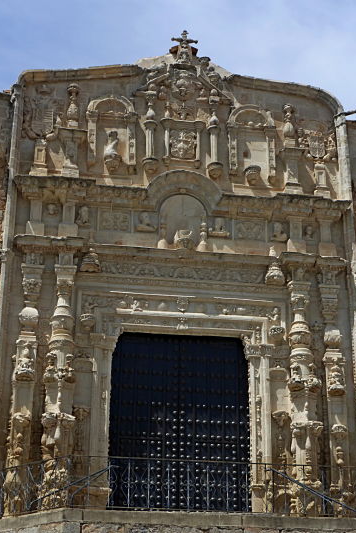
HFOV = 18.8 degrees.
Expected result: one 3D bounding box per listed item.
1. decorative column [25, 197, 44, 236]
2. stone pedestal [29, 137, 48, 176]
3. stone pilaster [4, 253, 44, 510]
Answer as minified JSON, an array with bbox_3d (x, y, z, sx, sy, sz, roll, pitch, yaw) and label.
[{"bbox_3d":[-3.255,-1.123,24.585,0.400,0.850,0.300,4,-25,-8],"label":"decorative column"},{"bbox_3d":[-3.143,-2.442,24.476,0.397,1.020,0.340,4,-24,-8],"label":"stone pedestal"},{"bbox_3d":[-3.342,2.547,23.429,0.542,5.943,0.500,4,-25,-8],"label":"stone pilaster"}]

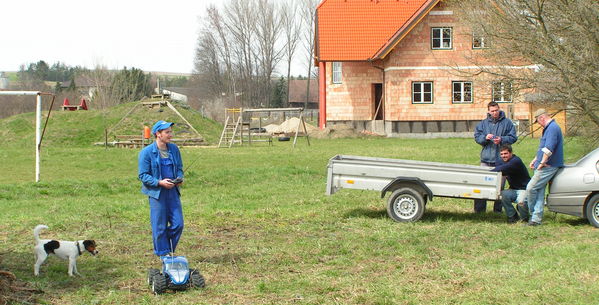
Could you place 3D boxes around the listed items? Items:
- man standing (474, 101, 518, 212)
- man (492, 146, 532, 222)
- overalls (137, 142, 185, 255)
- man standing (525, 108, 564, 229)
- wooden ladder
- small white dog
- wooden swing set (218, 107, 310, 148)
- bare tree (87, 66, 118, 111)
[{"bbox_3d":[3.160,0.064,22.200,0.660,1.810,0.460,0,2,7],"label":"man standing"},{"bbox_3d":[3.178,0.466,20.800,0.620,1.170,0.580,-1,2,-25],"label":"man"},{"bbox_3d":[-1.735,0.591,17.400,0.560,1.440,0.420,-1,2,-30],"label":"overalls"},{"bbox_3d":[3.611,0.221,20.400,0.550,1.740,0.500,0,2,-6],"label":"man standing"},{"bbox_3d":[-3.424,-1.234,69.700,0.850,1.900,0.850,1,2,25],"label":"wooden ladder"},{"bbox_3d":[-2.671,1.119,15.800,0.750,0.590,0.200,0,2,7],"label":"small white dog"},{"bbox_3d":[-1.770,-1.264,70.000,4.100,2.000,1.700,1,2,25],"label":"wooden swing set"},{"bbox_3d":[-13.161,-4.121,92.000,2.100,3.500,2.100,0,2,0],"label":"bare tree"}]

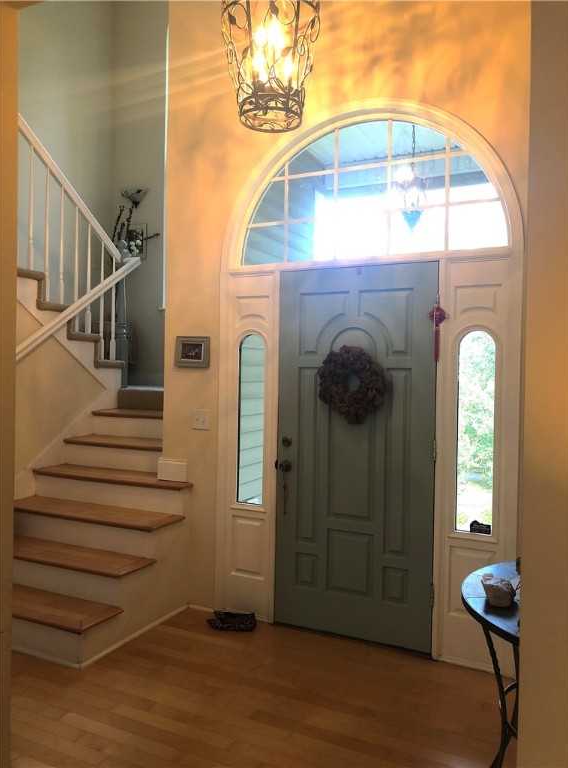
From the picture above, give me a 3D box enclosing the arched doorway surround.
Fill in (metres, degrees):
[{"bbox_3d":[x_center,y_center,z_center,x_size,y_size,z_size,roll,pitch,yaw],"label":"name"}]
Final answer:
[{"bbox_3d":[0.394,-0.058,3.427,1.730,2.910,0.140,1,1,26],"label":"arched doorway surround"}]

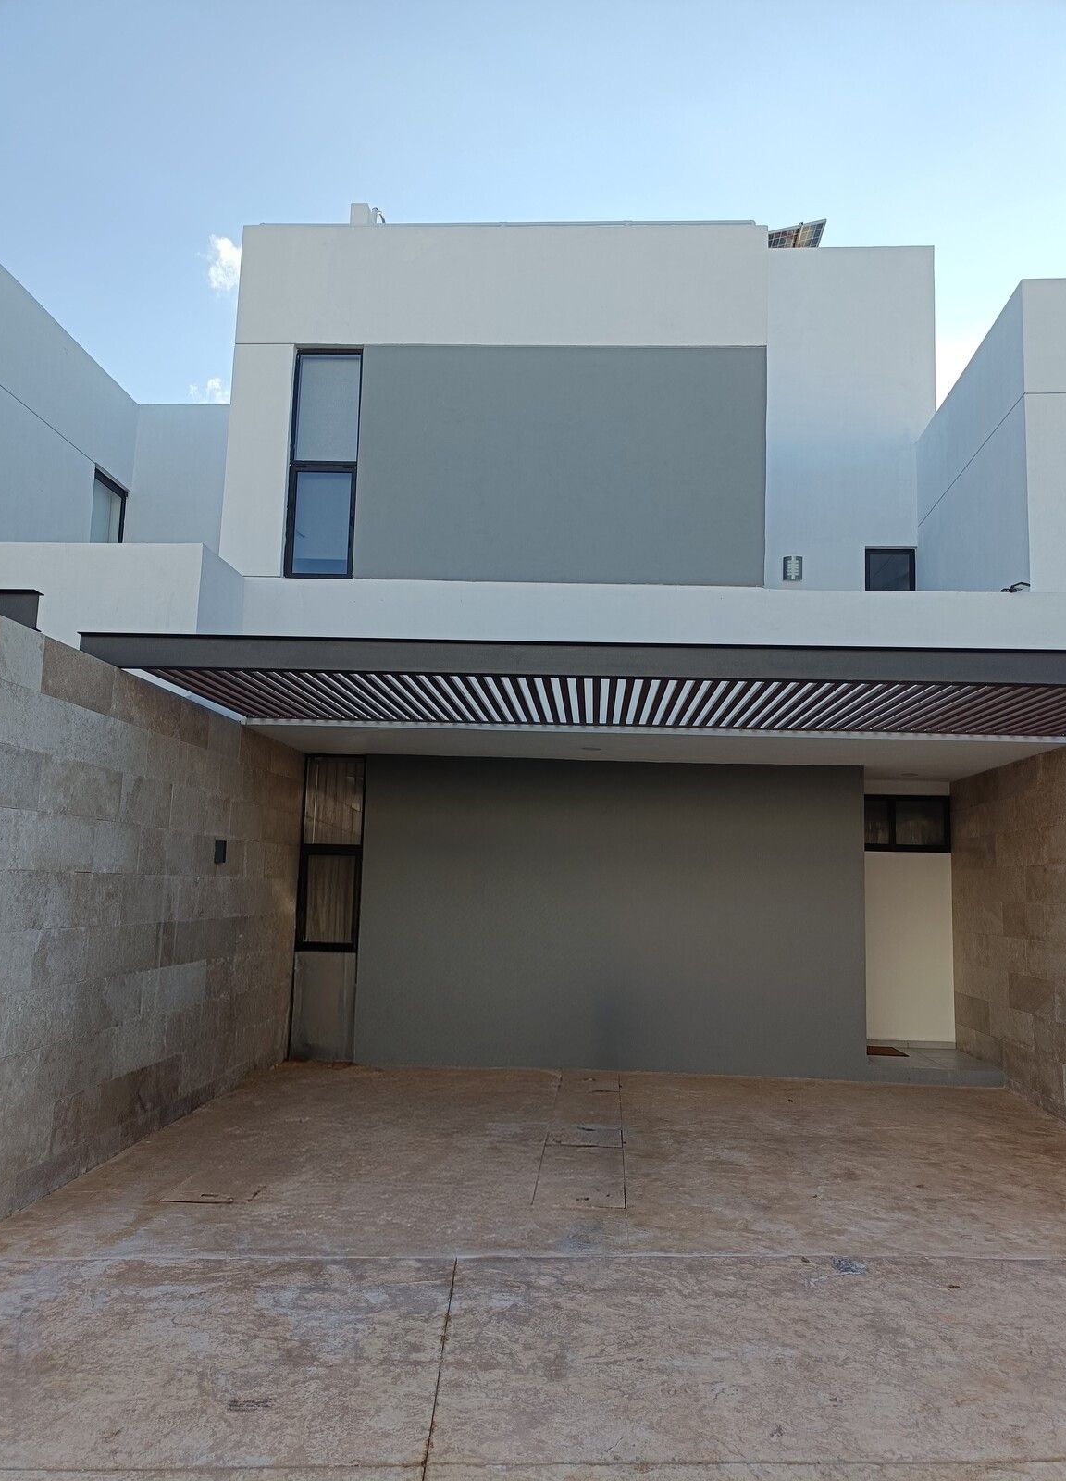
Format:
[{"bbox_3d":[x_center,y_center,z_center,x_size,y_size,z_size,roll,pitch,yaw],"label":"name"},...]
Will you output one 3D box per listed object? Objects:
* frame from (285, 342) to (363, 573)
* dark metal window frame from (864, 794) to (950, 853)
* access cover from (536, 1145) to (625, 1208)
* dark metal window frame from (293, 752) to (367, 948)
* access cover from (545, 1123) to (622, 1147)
[{"bbox_3d":[-1.725,-2.289,8.825,0.575,1.970,0.080,1,-8,5],"label":"frame"},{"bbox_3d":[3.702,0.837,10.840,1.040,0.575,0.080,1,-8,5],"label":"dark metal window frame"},{"bbox_3d":[0.284,2.546,6.231,0.500,0.040,1.270,1,-8,5],"label":"access cover"},{"bbox_3d":[-1.883,1.052,9.983,0.590,1.810,0.080,1,-8,5],"label":"dark metal window frame"},{"bbox_3d":[0.344,2.652,7.093,0.500,0.040,0.500,1,-8,5],"label":"access cover"}]

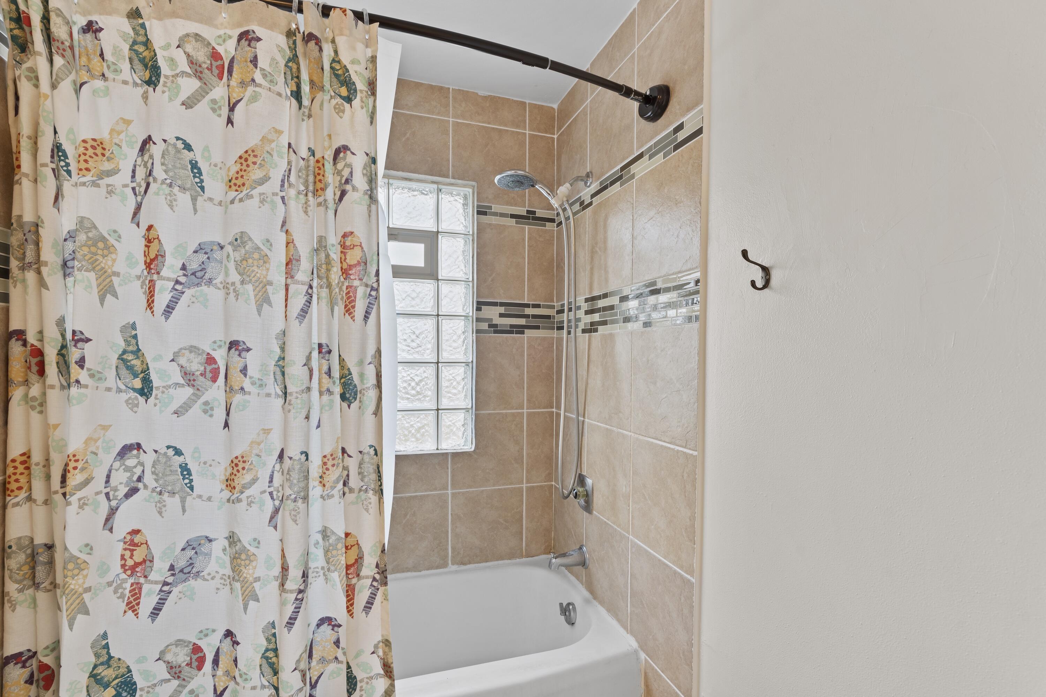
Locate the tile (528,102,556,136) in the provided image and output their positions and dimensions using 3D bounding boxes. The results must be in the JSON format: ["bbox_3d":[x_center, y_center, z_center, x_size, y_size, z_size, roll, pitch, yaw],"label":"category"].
[{"bbox_3d":[0.088,-1.042,2.128,0.138,0.134,0.012,1,0,-19],"label":"tile"}]

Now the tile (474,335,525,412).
[{"bbox_3d":[-0.097,0.111,2.051,0.223,0.330,0.015,1,-1,-18],"label":"tile"}]

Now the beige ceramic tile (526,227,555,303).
[{"bbox_3d":[0.081,-0.375,2.115,0.137,0.338,0.015,1,-1,-18],"label":"beige ceramic tile"}]

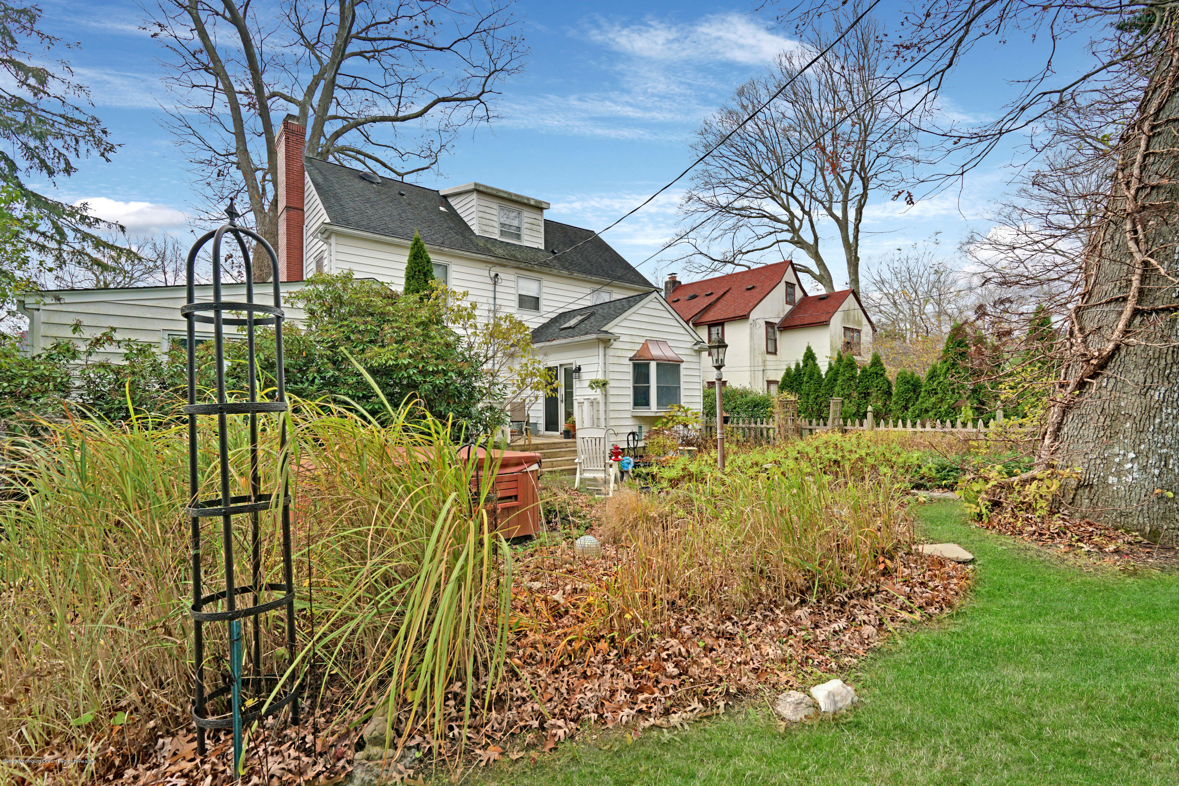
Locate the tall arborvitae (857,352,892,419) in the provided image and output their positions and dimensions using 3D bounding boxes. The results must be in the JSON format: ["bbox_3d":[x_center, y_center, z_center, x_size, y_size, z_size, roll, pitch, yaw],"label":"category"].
[{"bbox_3d":[8.178,0.354,14.969,0.924,3.030,0.924,-1,-1,0],"label":"tall arborvitae"}]

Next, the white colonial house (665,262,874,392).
[{"bbox_3d":[8.372,-2.575,29.000,8.500,9.650,11.200,0,-2,-40],"label":"white colonial house"}]

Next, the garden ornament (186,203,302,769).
[{"bbox_3d":[-1.586,0.337,2.374,0.400,2.420,0.400,-2,-1,0],"label":"garden ornament"}]

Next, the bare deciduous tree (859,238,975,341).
[{"bbox_3d":[26.400,-5.106,41.851,7.949,14.759,7.949,-1,-1,0],"label":"bare deciduous tree"}]

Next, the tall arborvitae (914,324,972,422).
[{"bbox_3d":[9.396,-0.019,13.762,1.391,3.701,1.391,-1,-1,0],"label":"tall arborvitae"}]

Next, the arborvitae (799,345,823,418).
[{"bbox_3d":[6.881,0.209,16.266,0.804,3.400,0.804,-1,-1,0],"label":"arborvitae"}]

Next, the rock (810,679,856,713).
[{"bbox_3d":[1.167,1.452,2.510,0.220,0.120,0.160,0,-1,-6],"label":"rock"}]

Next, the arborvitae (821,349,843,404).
[{"bbox_3d":[7.918,0.259,16.767,0.758,3.297,0.758,-1,-1,0],"label":"arborvitae"}]

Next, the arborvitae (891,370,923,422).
[{"bbox_3d":[8.734,0.596,14.375,0.750,2.510,0.750,-1,-1,0],"label":"arborvitae"}]

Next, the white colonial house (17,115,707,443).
[{"bbox_3d":[-4.947,-2.945,16.284,16.600,9.850,10.800,0,-2,-40],"label":"white colonial house"}]

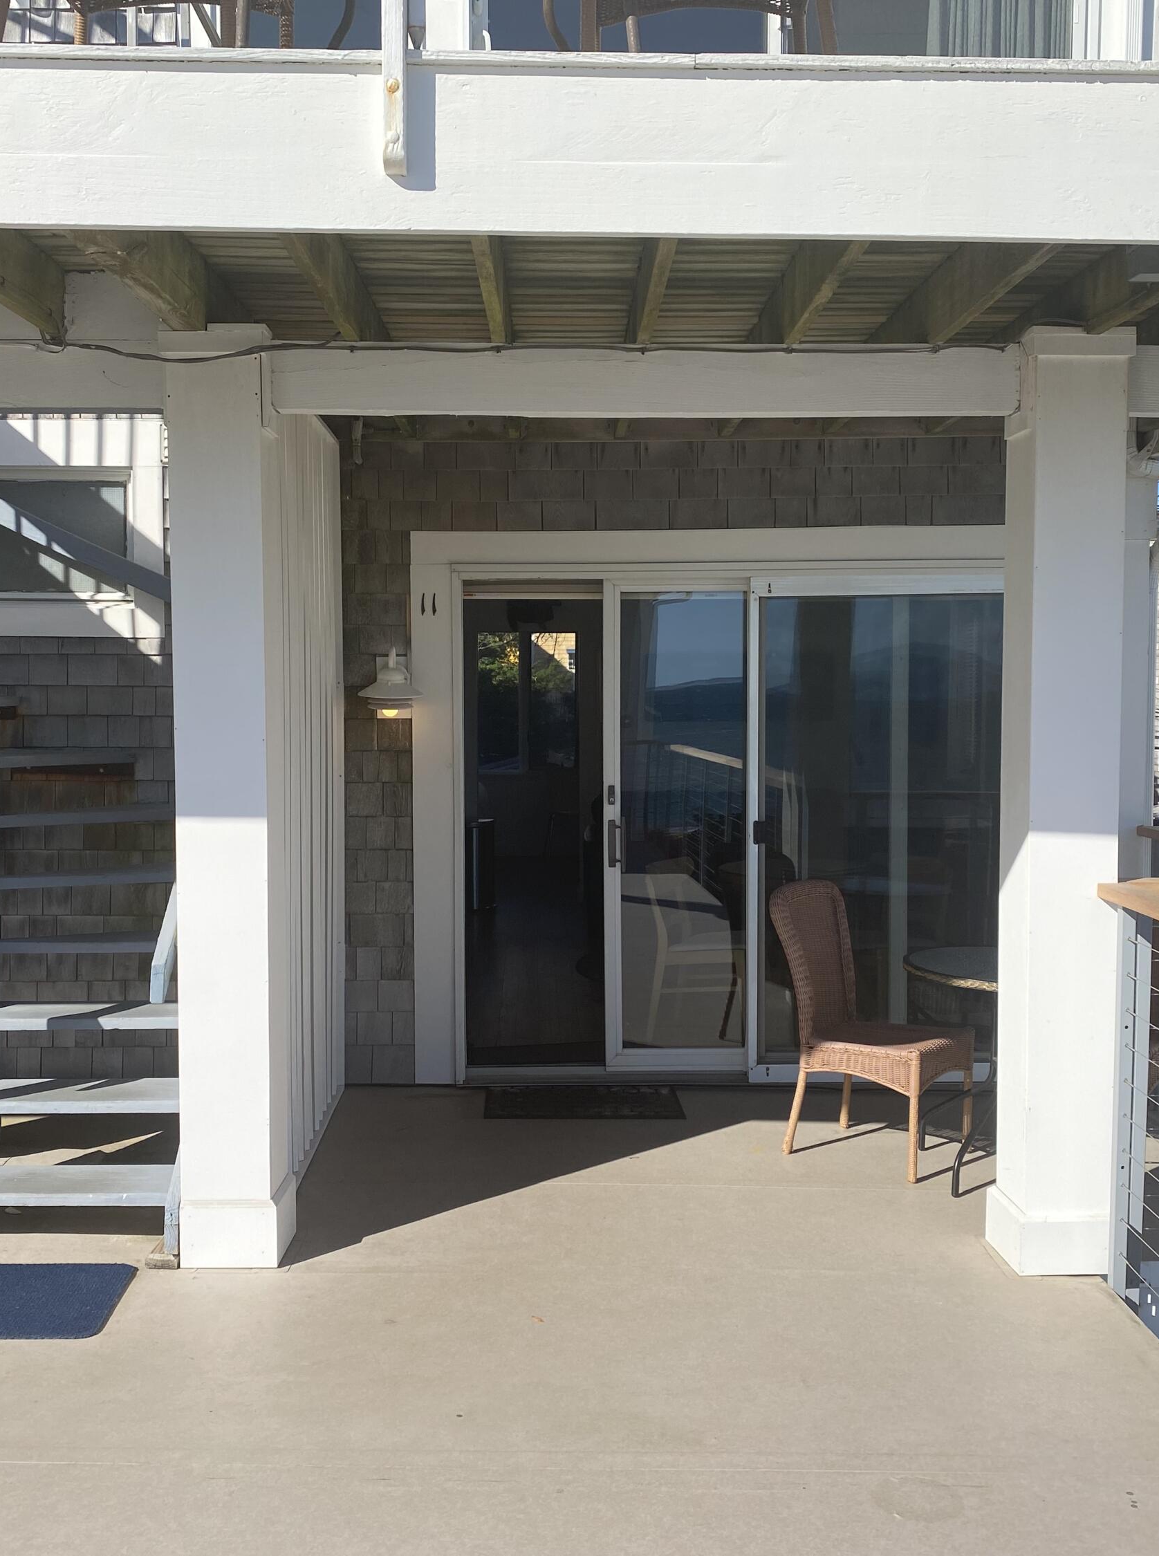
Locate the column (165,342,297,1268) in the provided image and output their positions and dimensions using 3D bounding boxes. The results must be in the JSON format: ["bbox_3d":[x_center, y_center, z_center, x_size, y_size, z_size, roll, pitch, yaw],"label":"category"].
[{"bbox_3d":[-0.961,0.075,4.302,0.273,2.505,0.273,0,3,-1],"label":"column"}]

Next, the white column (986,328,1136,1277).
[{"bbox_3d":[1.323,0.076,4.301,0.273,2.515,0.273,0,3,-1],"label":"white column"}]

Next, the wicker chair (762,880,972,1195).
[{"bbox_3d":[0.996,0.813,5.284,0.576,0.923,0.475,3,4,39],"label":"wicker chair"}]

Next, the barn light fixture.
[{"bbox_3d":[-0.729,-0.362,5.993,0.242,0.268,0.273,0,3,-1],"label":"barn light fixture"}]

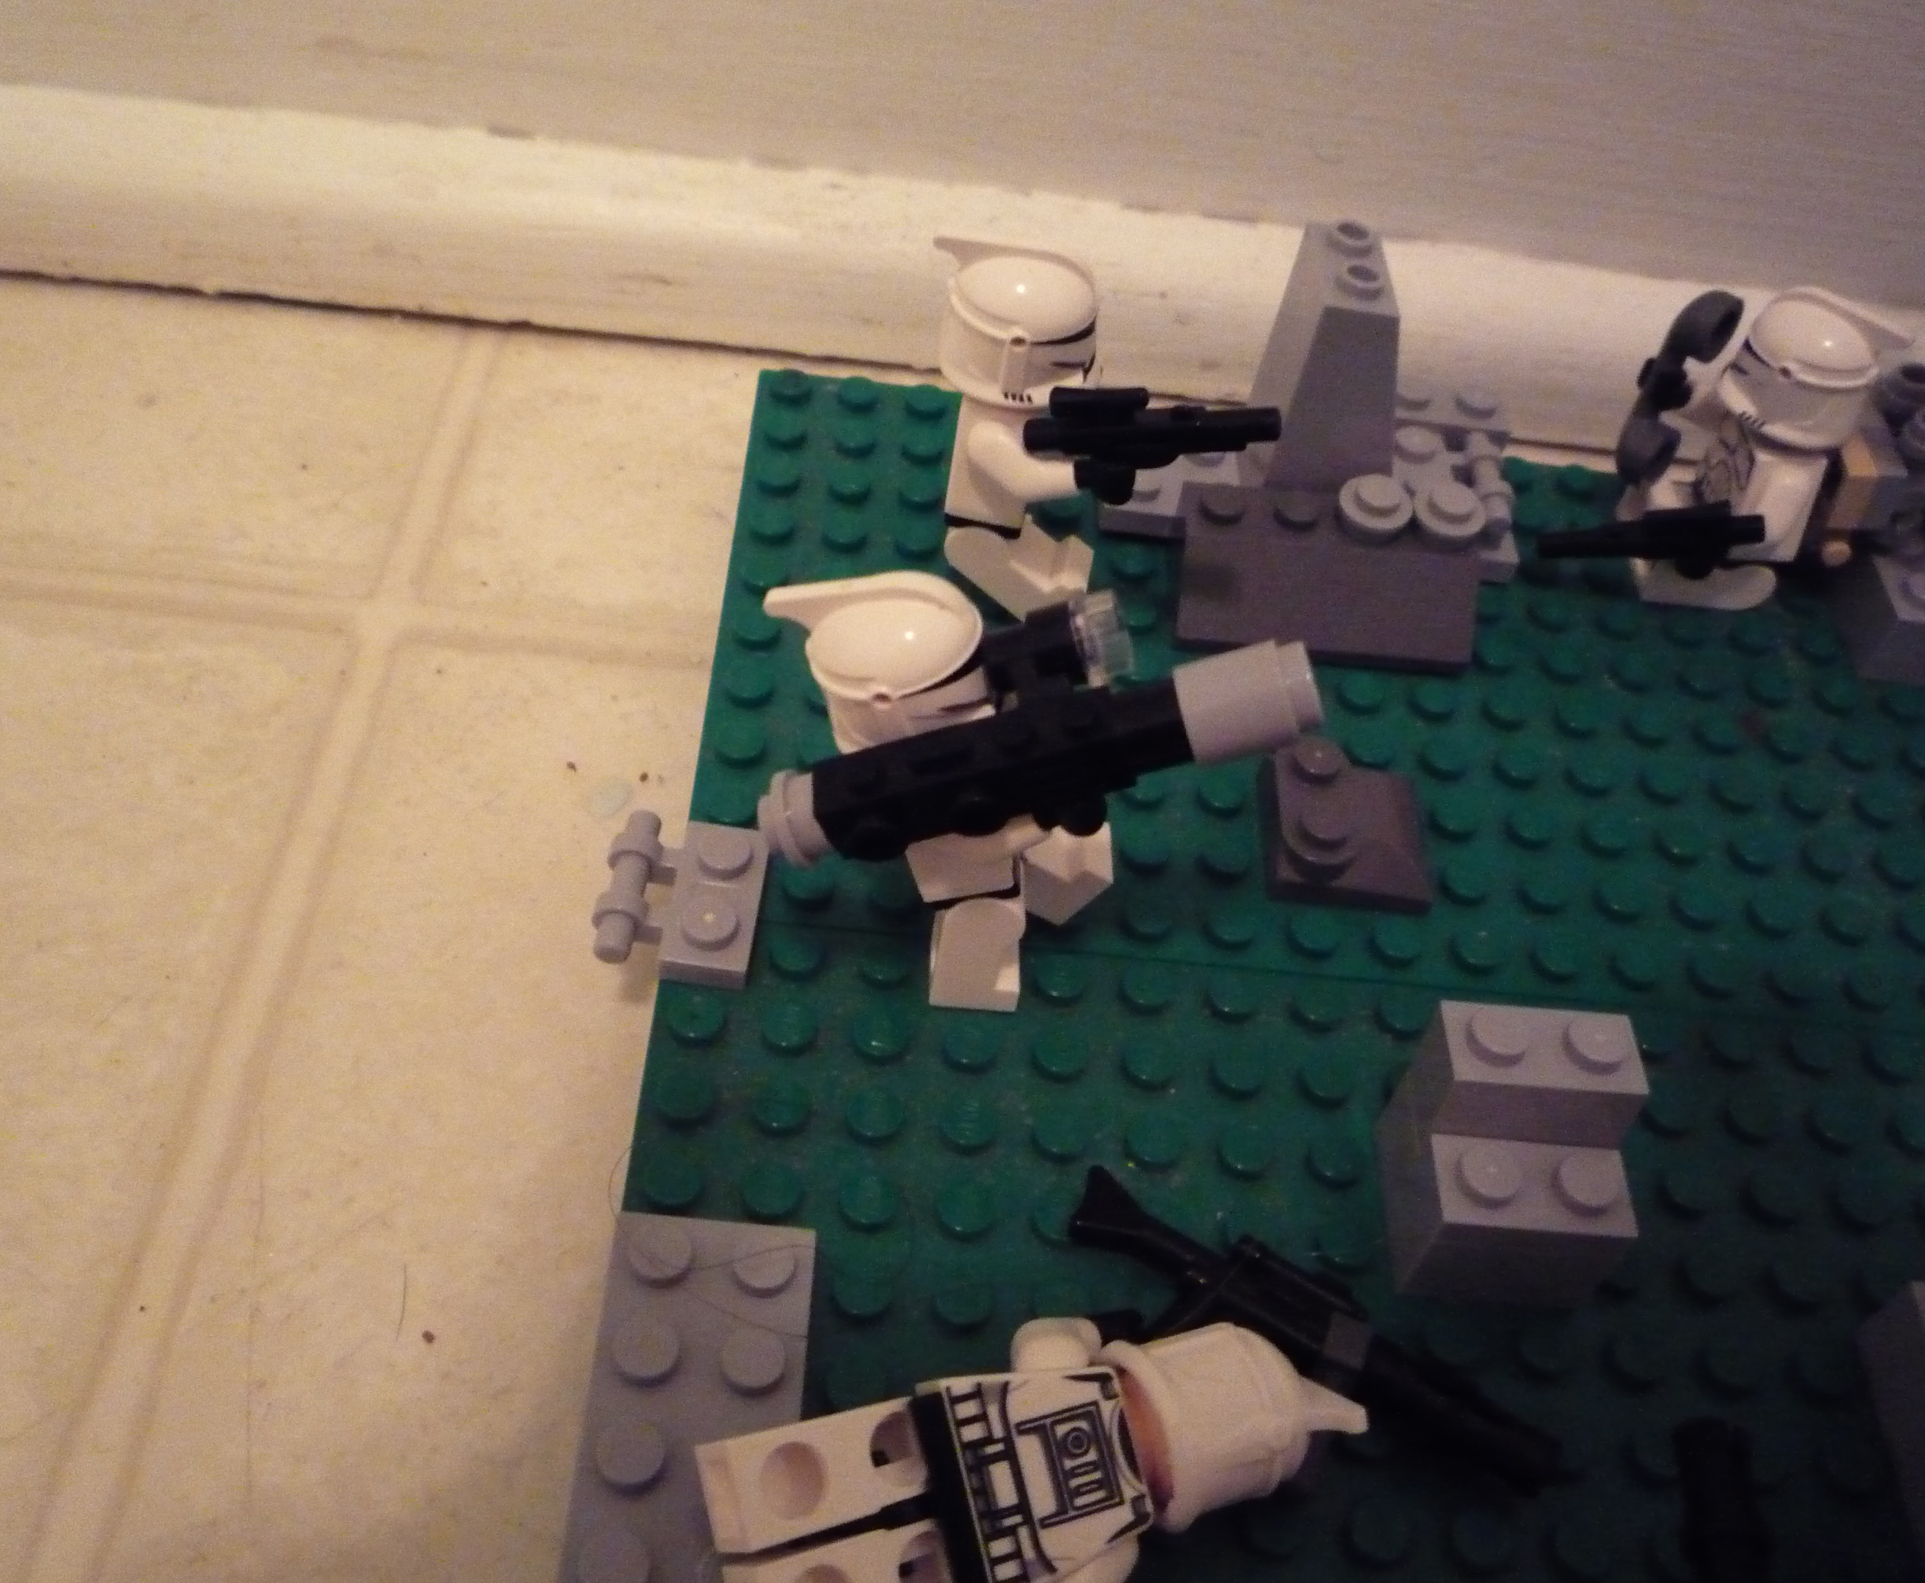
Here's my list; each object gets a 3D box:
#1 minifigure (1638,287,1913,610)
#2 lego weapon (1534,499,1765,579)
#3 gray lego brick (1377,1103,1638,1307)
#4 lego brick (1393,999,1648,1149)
[{"bbox_3d":[0.088,-0.038,0.203,0.021,0.036,0.021,6,50,-4],"label":"minifigure"},{"bbox_3d":[0.076,-0.028,0.200,0.024,0.011,0.004,-4,51,-3],"label":"lego weapon"},{"bbox_3d":[0.045,0.032,0.152,0.016,0.014,0.016,6,50,-4],"label":"gray lego brick"},{"bbox_3d":[0.046,0.024,0.149,0.016,0.011,0.008,6,50,-4],"label":"lego brick"}]

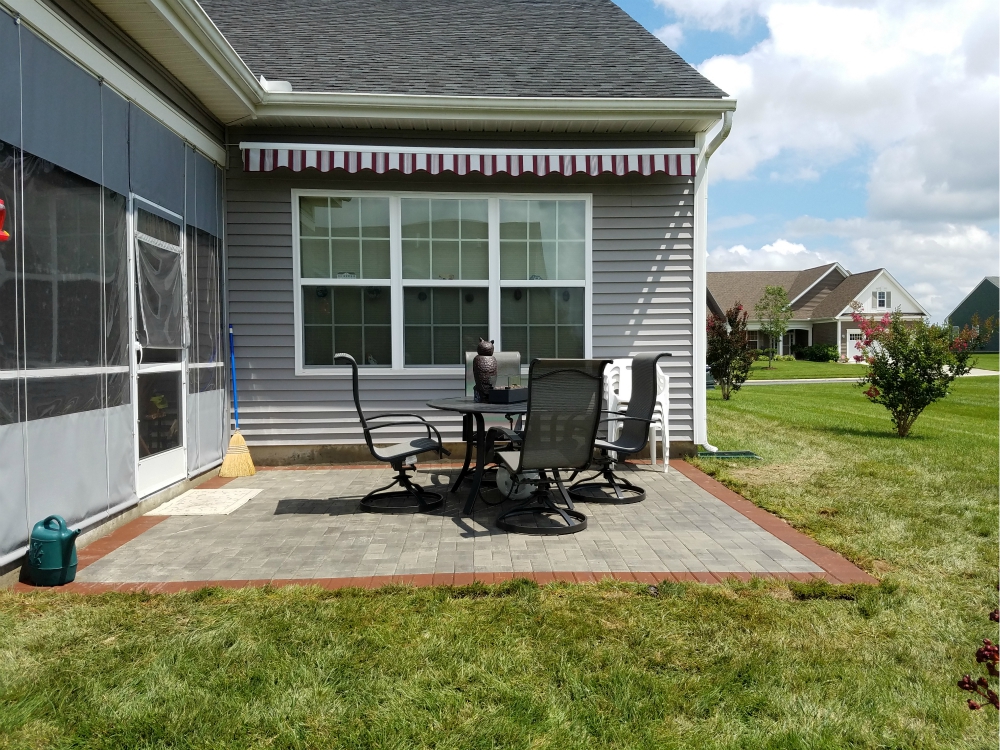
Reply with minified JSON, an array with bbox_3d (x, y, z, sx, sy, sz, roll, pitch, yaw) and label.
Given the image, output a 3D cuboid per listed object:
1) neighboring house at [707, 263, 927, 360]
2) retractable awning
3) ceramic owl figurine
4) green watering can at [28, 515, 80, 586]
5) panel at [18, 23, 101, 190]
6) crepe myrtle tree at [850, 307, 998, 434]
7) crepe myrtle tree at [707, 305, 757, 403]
[{"bbox_3d":[21.441,-4.944,59.992,16.803,7.514,15.000,0,2,-3],"label":"neighboring house"},{"bbox_3d":[-0.266,-2.037,7.206,4.306,0.308,0.240,0,2,-3],"label":"retractable awning"},{"bbox_3d":[-0.119,-0.036,5.724,0.180,0.492,0.180,-1,2,-23],"label":"ceramic owl figurine"},{"bbox_3d":[-2.265,0.885,3.826,0.285,0.341,0.215,1,2,16],"label":"green watering can"},{"bbox_3d":[-2.474,-1.502,4.279,0.020,0.659,0.861,0,2,-3],"label":"panel"},{"bbox_3d":[5.949,-0.061,10.542,1.850,1.851,1.750,1,3,29],"label":"crepe myrtle tree"},{"bbox_3d":[5.588,-0.574,18.449,1.400,2.406,1.400,1,2,17],"label":"crepe myrtle tree"}]

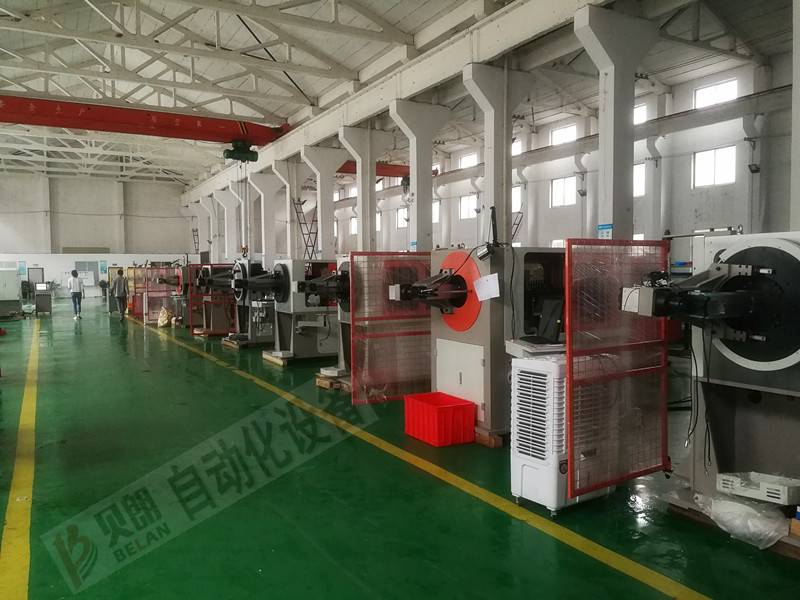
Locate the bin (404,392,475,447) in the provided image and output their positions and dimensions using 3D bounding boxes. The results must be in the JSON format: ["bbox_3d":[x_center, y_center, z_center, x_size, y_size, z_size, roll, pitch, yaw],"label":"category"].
[{"bbox_3d":[0.379,1.149,6.052,0.420,0.372,0.604,-2,3,-29],"label":"bin"}]

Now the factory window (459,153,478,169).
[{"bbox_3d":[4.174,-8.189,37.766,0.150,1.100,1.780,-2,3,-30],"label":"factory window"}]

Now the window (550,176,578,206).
[{"bbox_3d":[8.157,-5.360,31.000,0.150,1.420,1.780,-2,3,-30],"label":"window"}]

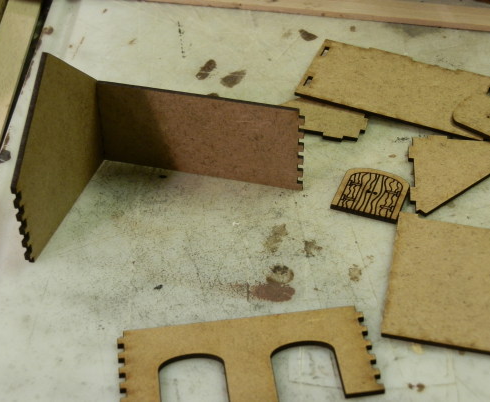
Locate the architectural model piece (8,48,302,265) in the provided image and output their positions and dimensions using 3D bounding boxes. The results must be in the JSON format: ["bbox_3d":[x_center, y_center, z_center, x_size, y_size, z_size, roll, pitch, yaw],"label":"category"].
[{"bbox_3d":[-0.038,-0.024,0.458,0.117,0.095,0.095,10,42,12],"label":"architectural model piece"}]

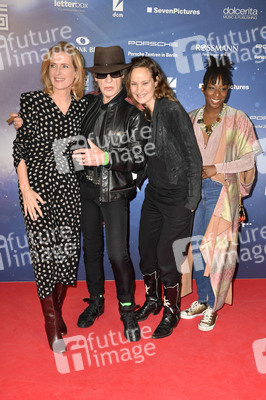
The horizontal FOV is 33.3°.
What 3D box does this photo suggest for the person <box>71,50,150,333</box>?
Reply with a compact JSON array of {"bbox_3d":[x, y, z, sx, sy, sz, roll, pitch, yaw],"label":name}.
[{"bbox_3d":[-0.148,-0.011,2.772,0.540,1.780,0.460,7,16,19],"label":"person"}]

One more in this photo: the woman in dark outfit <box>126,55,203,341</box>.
[{"bbox_3d":[0.180,0.003,2.841,0.490,1.730,0.440,12,18,35],"label":"woman in dark outfit"}]

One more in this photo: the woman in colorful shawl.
[{"bbox_3d":[0.567,-0.026,2.961,0.530,1.740,0.400,10,17,29],"label":"woman in colorful shawl"}]

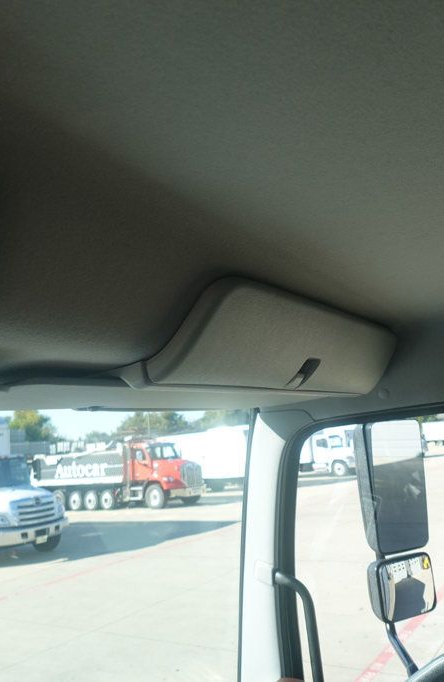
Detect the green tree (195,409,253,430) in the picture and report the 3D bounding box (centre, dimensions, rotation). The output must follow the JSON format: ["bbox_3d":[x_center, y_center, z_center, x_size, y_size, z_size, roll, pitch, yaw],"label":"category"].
[{"bbox_3d":[1.002,9.970,60.000,7.500,7.600,7.000,-4,-11,0],"label":"green tree"}]

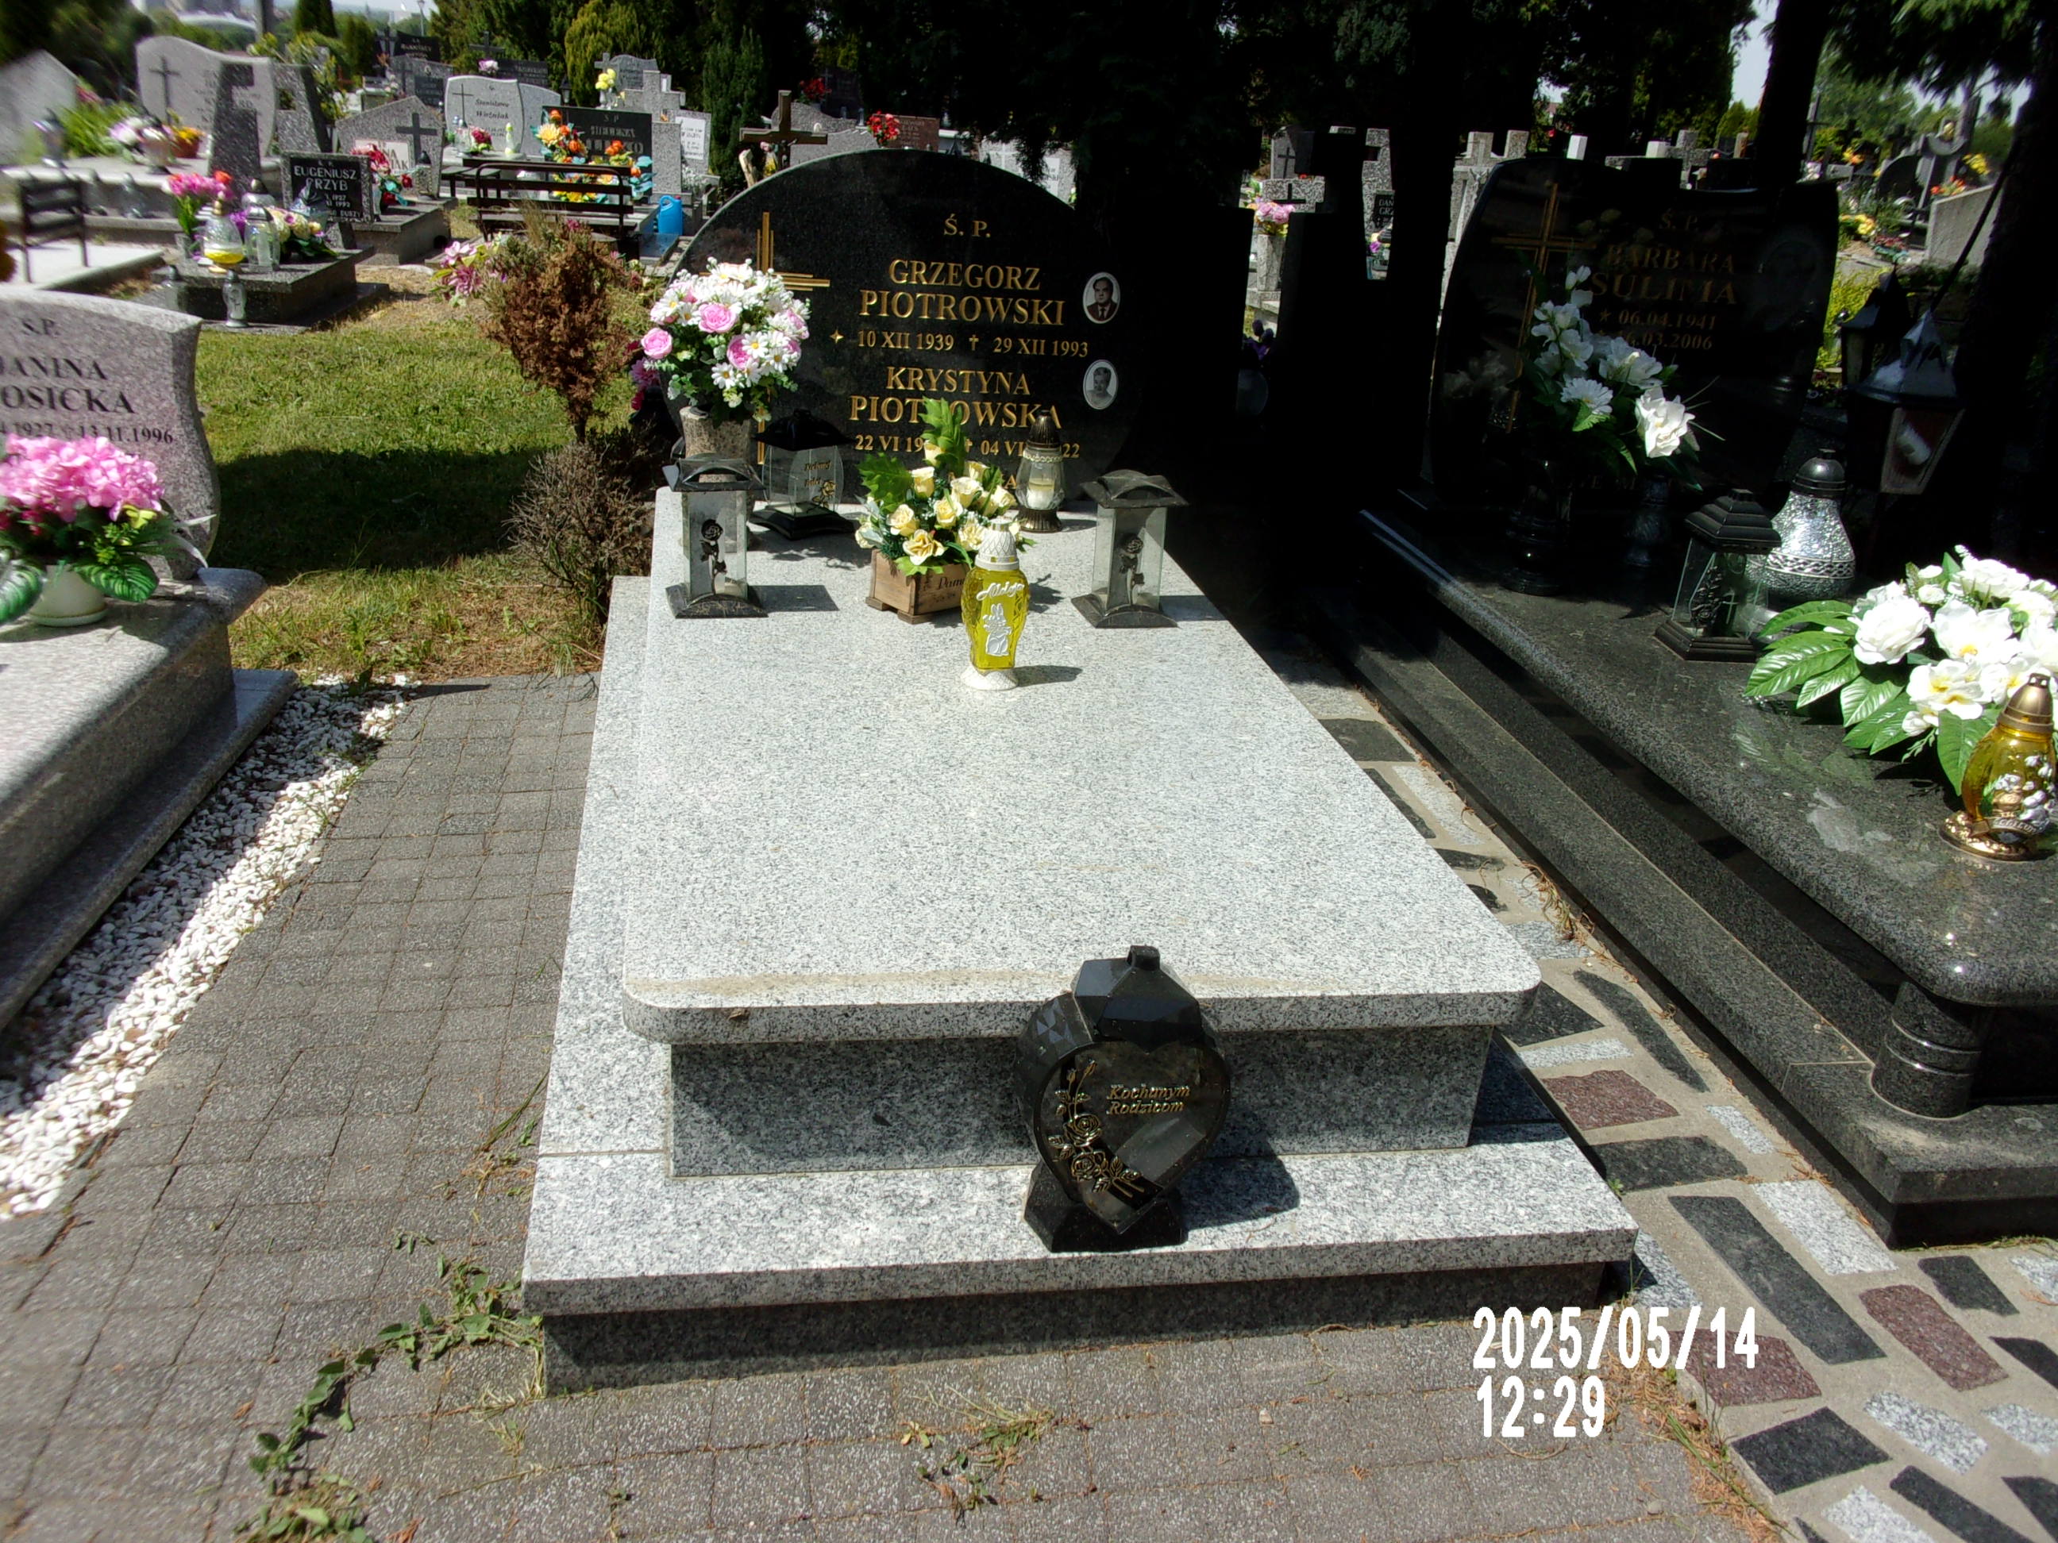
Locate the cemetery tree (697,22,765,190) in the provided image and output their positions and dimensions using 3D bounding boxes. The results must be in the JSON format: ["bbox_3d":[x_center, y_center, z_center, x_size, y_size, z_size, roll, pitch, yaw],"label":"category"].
[{"bbox_3d":[-3.118,-6.955,17.500,0.680,1.620,0.680,0,23,-12],"label":"cemetery tree"}]

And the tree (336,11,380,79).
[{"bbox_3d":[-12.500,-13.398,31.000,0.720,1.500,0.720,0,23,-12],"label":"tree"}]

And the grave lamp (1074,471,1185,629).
[{"bbox_3d":[0.204,-0.437,3.224,0.168,0.278,0.168,-1,24,-16],"label":"grave lamp"}]

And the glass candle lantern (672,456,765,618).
[{"bbox_3d":[-0.597,-0.457,3.186,0.174,0.285,0.174,-3,24,-17],"label":"glass candle lantern"}]

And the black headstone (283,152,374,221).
[{"bbox_3d":[-3.958,-3.305,9.400,0.470,0.370,0.100,2,23,-6],"label":"black headstone"}]

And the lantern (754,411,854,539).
[{"bbox_3d":[-0.484,-0.654,3.606,0.172,0.246,0.172,25,30,38],"label":"lantern"}]

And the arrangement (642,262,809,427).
[{"bbox_3d":[-0.607,-0.859,3.324,0.325,0.310,0.300,1,24,-12],"label":"arrangement"}]

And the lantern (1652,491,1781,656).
[{"bbox_3d":[1.518,-0.431,3.644,0.170,0.345,0.170,1,23,-10],"label":"lantern"}]

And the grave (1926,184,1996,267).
[{"bbox_3d":[11.702,-6.800,20.800,0.850,0.950,0.200,-4,25,-21],"label":"grave"}]

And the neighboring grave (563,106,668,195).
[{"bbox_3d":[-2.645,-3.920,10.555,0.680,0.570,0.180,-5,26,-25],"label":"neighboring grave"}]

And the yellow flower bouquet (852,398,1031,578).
[{"bbox_3d":[-0.171,-0.555,3.240,0.277,0.297,0.247,-4,25,-21],"label":"yellow flower bouquet"}]

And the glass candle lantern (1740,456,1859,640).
[{"bbox_3d":[1.608,-0.483,3.436,0.225,0.356,0.225,1,24,-12],"label":"glass candle lantern"}]

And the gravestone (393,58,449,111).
[{"bbox_3d":[-8.909,-10.068,24.500,0.820,0.850,0.220,2,23,-6],"label":"gravestone"}]

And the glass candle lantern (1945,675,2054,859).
[{"bbox_3d":[1.657,-0.022,2.799,0.166,0.294,0.163,12,24,16],"label":"glass candle lantern"}]

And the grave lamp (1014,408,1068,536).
[{"bbox_3d":[0.023,-0.718,3.943,0.119,0.278,0.119,0,23,-12],"label":"grave lamp"}]

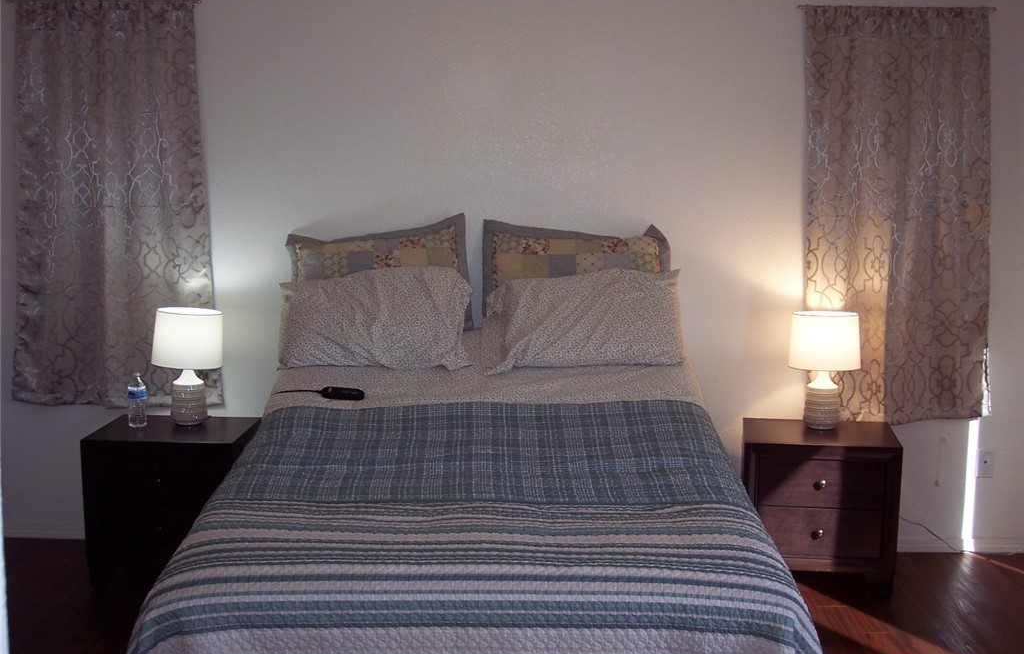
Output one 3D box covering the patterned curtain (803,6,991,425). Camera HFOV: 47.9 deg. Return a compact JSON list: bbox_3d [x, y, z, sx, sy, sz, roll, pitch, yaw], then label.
[{"bbox_3d":[1.491,-0.408,4.440,0.792,1.592,0.085,1,8,1],"label":"patterned curtain"}]

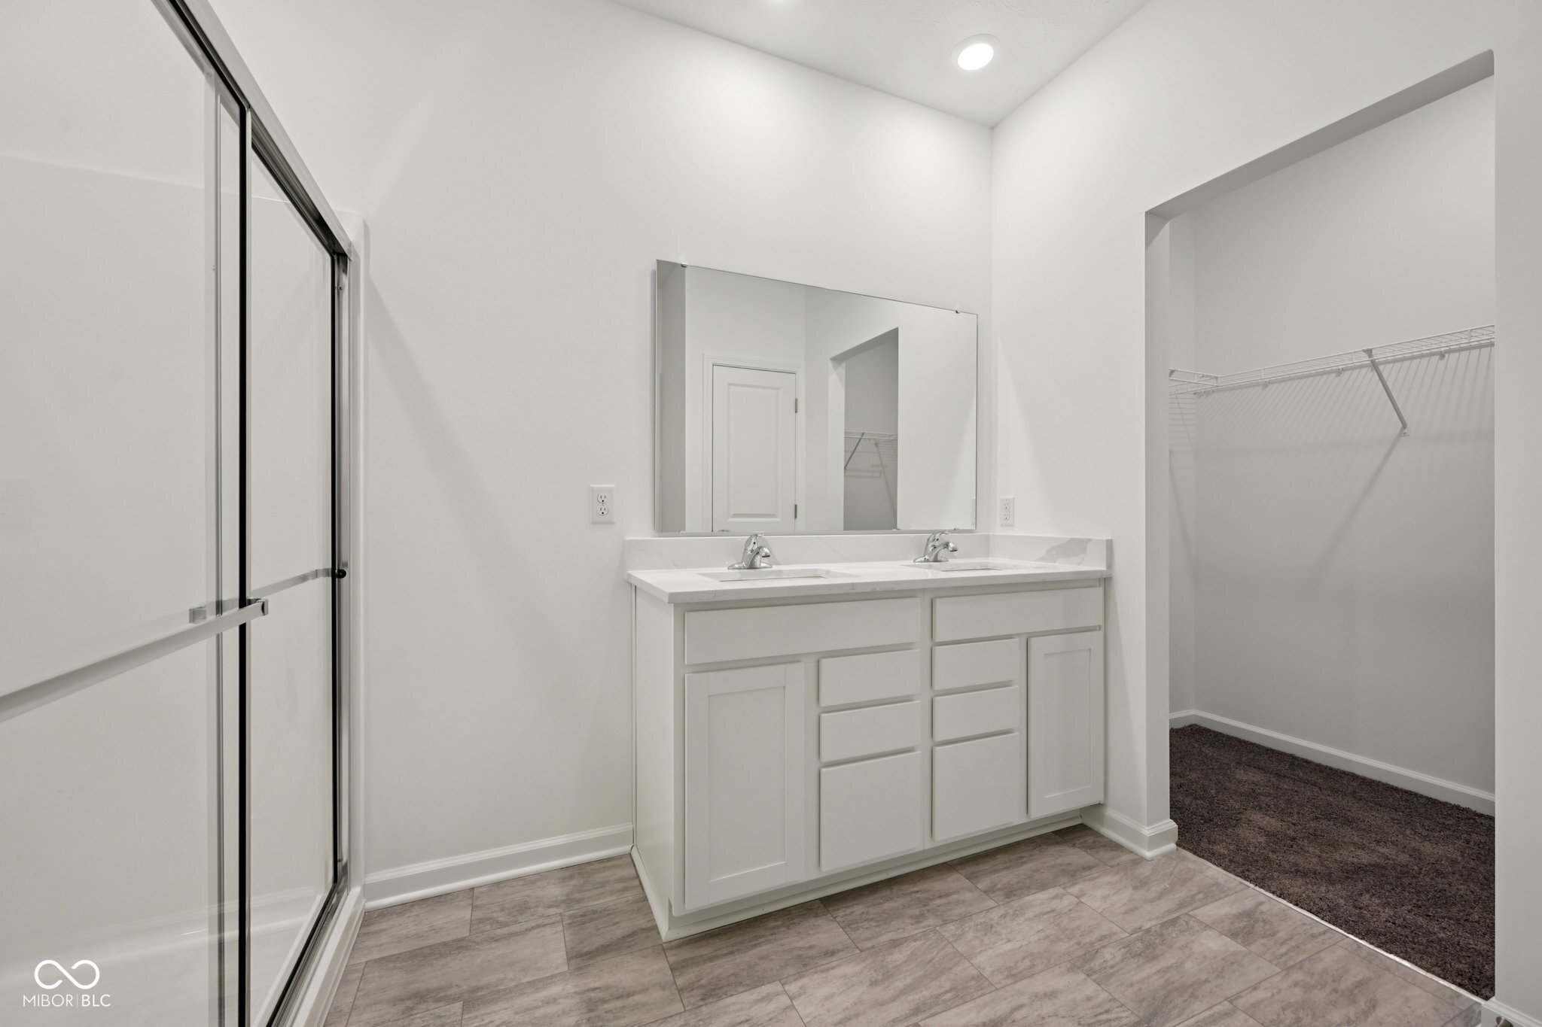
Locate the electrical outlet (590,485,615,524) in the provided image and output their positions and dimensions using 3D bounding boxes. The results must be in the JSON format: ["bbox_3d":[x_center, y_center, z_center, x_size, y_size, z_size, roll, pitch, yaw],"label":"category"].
[{"bbox_3d":[-0.538,-0.028,1.924,0.077,0.122,0.010,0,0,-23],"label":"electrical outlet"}]

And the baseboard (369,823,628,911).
[{"bbox_3d":[-0.788,1.057,1.806,0.734,0.088,0.025,0,0,-23],"label":"baseboard"}]

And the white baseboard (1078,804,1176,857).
[{"bbox_3d":[1.226,1.062,2.053,0.157,0.088,0.245,0,0,-23],"label":"white baseboard"}]

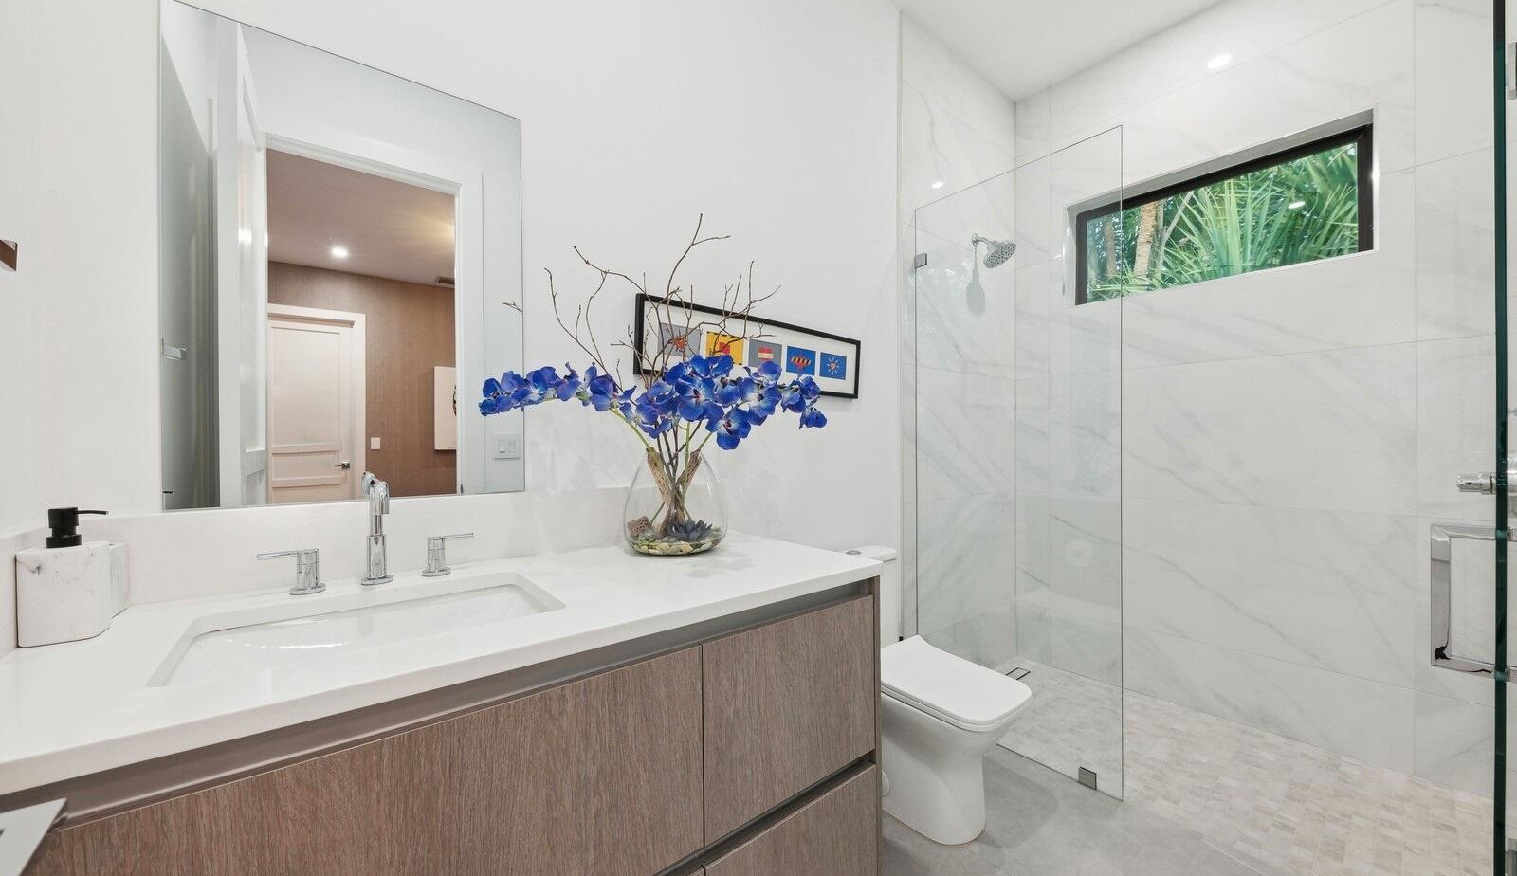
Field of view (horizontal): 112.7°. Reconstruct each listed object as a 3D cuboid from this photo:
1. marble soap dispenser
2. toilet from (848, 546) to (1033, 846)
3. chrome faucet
[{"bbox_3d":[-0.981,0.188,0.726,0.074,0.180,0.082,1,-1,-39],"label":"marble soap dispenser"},{"bbox_3d":[0.515,0.818,1.669,0.366,0.789,0.663,1,-1,-39],"label":"toilet"},{"bbox_3d":[-0.711,0.180,0.946,0.050,0.203,0.178,1,-1,-39],"label":"chrome faucet"}]

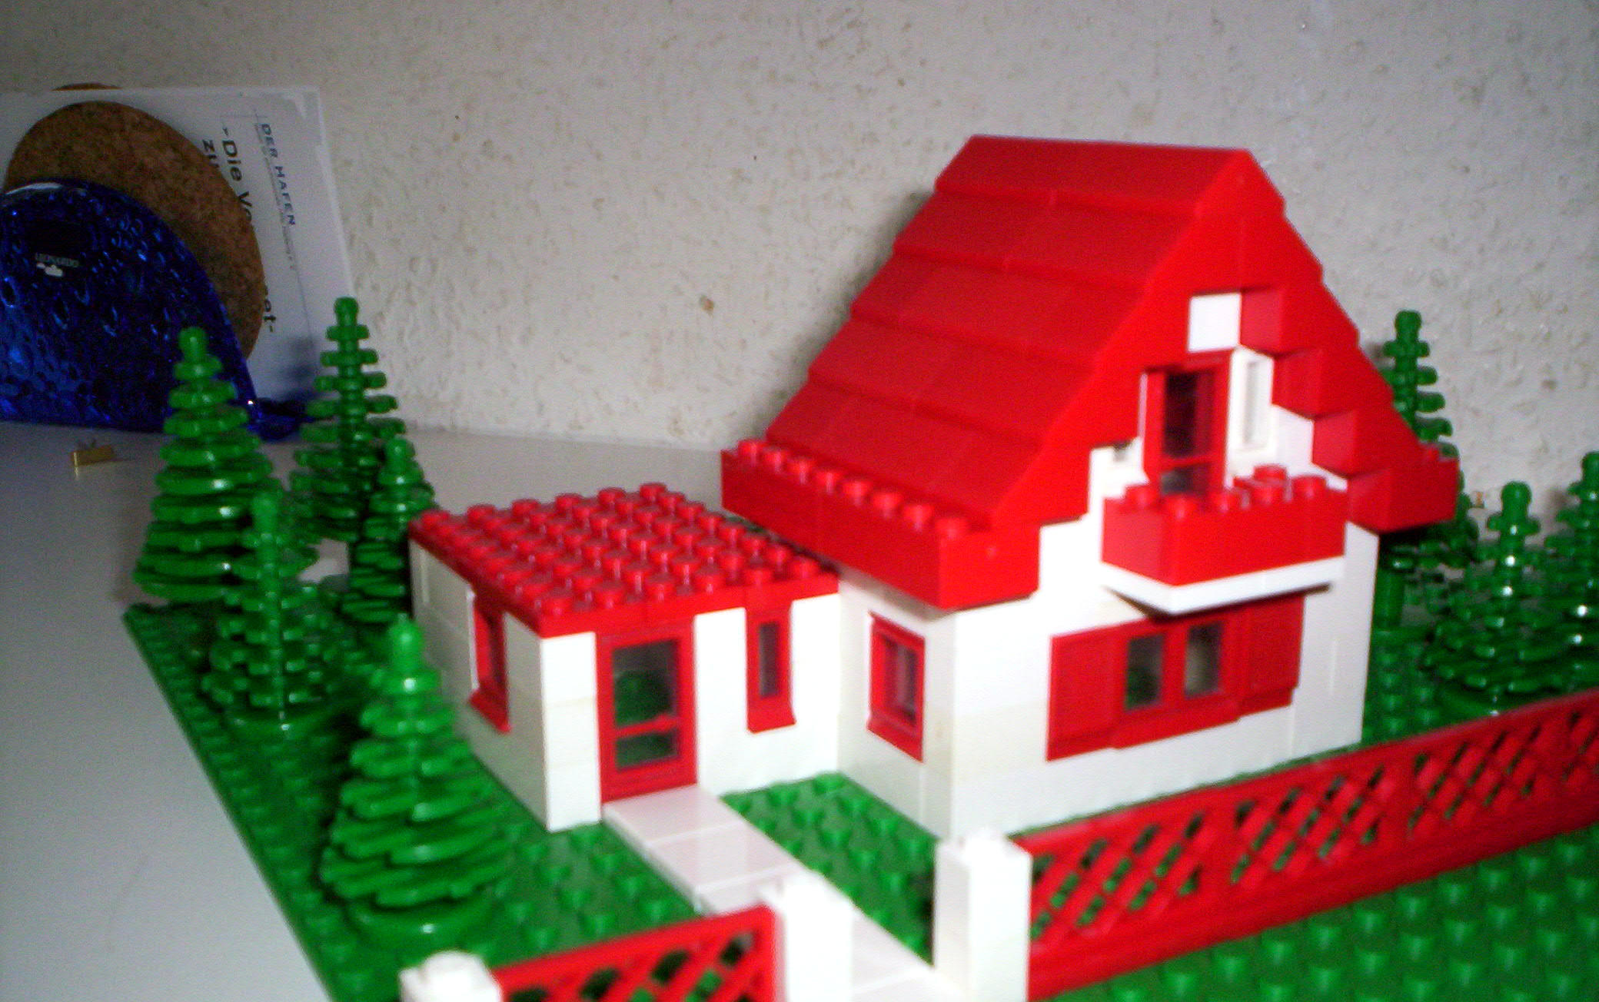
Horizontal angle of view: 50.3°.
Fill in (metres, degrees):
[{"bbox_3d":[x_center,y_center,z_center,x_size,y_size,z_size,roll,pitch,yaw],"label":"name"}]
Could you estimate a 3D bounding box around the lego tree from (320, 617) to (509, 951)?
[{"bbox_3d":[-0.048,0.033,0.214,0.023,0.040,0.023,-7,15,-28],"label":"lego tree"}]

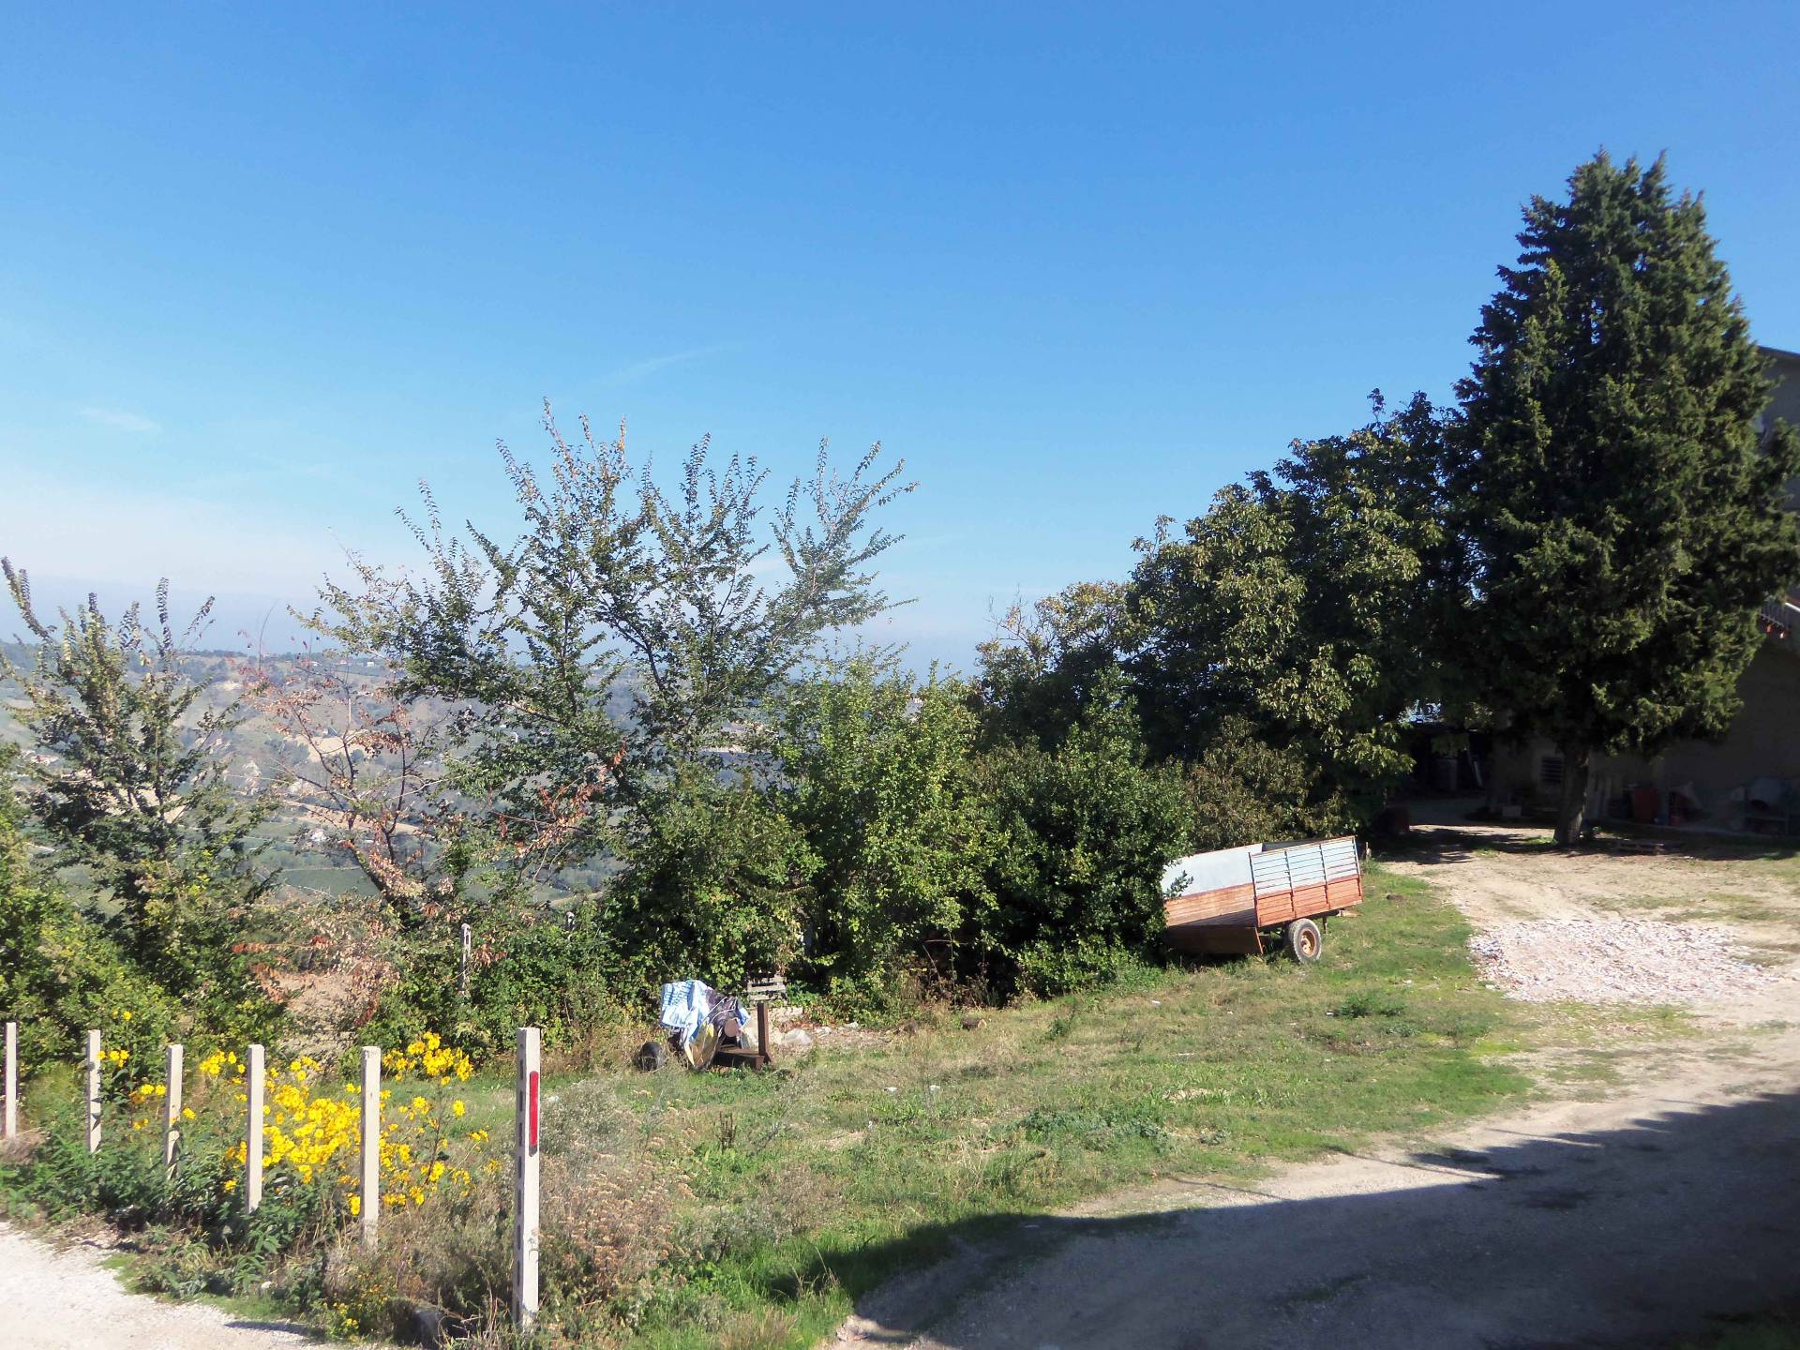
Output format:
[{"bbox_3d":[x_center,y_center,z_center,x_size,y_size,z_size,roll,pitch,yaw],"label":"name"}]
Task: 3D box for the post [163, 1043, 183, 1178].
[{"bbox_3d":[-5.587,3.467,11.200,0.100,1.255,0.100,1,0,-40],"label":"post"}]

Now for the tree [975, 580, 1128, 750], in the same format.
[{"bbox_3d":[2.775,1.200,26.000,3.200,5.800,3.100,0,0,0],"label":"tree"}]

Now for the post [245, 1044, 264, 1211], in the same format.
[{"bbox_3d":[-4.428,3.168,10.000,0.100,1.265,0.100,1,0,-40],"label":"post"}]

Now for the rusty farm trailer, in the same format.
[{"bbox_3d":[5.200,3.162,20.634,2.900,1.420,1.600,-1,-7,-44],"label":"rusty farm trailer"}]

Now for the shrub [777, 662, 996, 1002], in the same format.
[{"bbox_3d":[-0.180,1.985,18.600,2.850,4.300,2.750,0,0,0],"label":"shrub"}]

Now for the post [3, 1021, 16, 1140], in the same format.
[{"bbox_3d":[-8.559,3.962,14.000,0.100,1.257,0.100,1,0,-40],"label":"post"}]

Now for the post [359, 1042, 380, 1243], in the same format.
[{"bbox_3d":[-3.204,2.894,8.800,0.100,1.292,0.100,1,0,-40],"label":"post"}]

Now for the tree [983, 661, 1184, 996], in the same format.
[{"bbox_3d":[2.445,2.108,19.400,2.800,4.150,2.700,0,0,0],"label":"tree"}]

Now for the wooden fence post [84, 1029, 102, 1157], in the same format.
[{"bbox_3d":[-6.979,3.706,12.600,0.100,1.266,0.100,1,0,-40],"label":"wooden fence post"}]

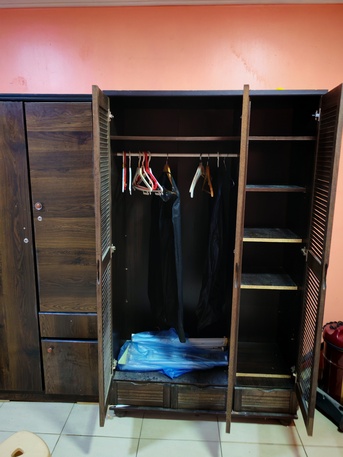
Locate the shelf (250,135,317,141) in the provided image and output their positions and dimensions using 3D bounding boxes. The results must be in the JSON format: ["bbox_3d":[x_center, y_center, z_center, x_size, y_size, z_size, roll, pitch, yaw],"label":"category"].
[{"bbox_3d":[0.620,-0.534,2.182,0.370,0.023,0.480,1,11,2],"label":"shelf"}]

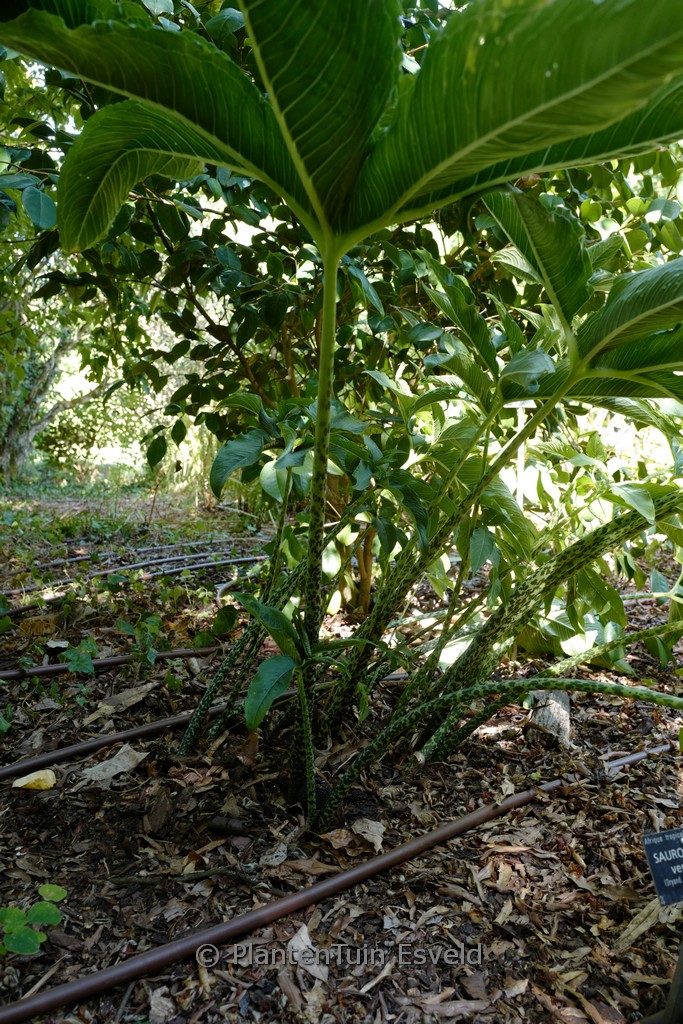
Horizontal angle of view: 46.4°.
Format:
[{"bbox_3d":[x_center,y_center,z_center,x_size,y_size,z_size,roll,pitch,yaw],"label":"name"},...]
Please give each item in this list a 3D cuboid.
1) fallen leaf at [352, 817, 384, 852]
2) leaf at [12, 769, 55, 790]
[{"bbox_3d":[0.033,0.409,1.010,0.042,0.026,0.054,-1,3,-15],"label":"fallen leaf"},{"bbox_3d":[-0.489,0.427,1.270,0.069,0.019,0.045,0,3,-10],"label":"leaf"}]

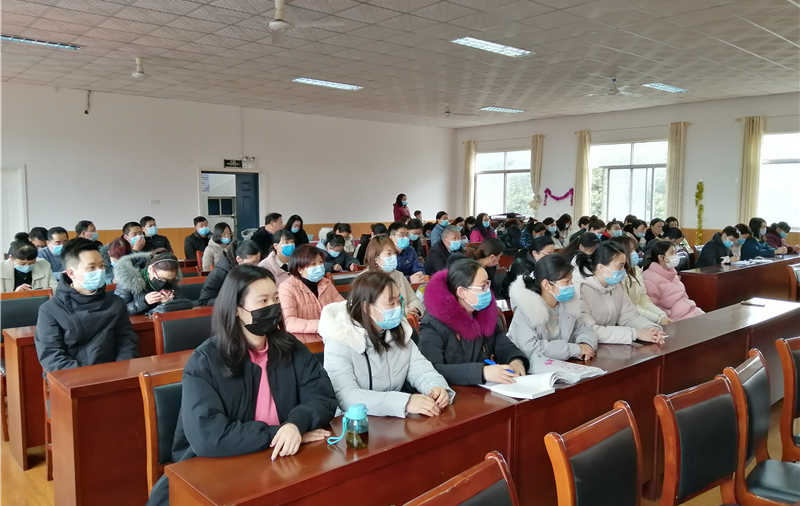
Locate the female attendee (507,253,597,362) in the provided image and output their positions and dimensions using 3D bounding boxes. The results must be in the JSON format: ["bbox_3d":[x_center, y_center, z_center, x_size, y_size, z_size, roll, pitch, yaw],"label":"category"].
[{"bbox_3d":[0.786,0.646,3.180,0.500,1.240,0.650,-5,7,-42],"label":"female attendee"}]

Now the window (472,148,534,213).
[{"bbox_3d":[2.616,-1.731,15.231,0.120,1.740,1.894,-5,8,-41],"label":"window"}]

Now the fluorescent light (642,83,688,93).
[{"bbox_3d":[4.420,-2.702,9.906,1.200,0.090,0.290,-5,8,-41],"label":"fluorescent light"}]

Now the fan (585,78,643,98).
[{"bbox_3d":[3.347,-2.577,9.392,1.120,0.330,1.120,-5,8,-41],"label":"fan"}]

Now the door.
[{"bbox_3d":[-3.339,-0.734,13.137,0.600,1.987,0.060,-5,8,-41],"label":"door"}]

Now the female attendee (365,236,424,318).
[{"bbox_3d":[-0.076,0.524,4.446,0.720,1.260,0.520,6,8,43],"label":"female attendee"}]

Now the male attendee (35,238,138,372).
[{"bbox_3d":[-1.593,0.615,3.102,0.720,1.340,0.580,5,8,40],"label":"male attendee"}]

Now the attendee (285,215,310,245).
[{"bbox_3d":[-1.420,0.154,8.326,0.460,1.280,0.620,-4,6,-37],"label":"attendee"}]

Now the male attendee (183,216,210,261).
[{"bbox_3d":[-2.530,0.164,7.721,0.520,1.260,0.750,-5,8,-41],"label":"male attendee"}]

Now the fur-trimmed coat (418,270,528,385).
[{"bbox_3d":[0.346,0.479,2.916,0.560,0.750,0.550,5,8,41],"label":"fur-trimmed coat"}]

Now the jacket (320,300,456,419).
[{"bbox_3d":[-0.072,0.590,2.603,0.560,0.670,0.540,6,8,43],"label":"jacket"}]

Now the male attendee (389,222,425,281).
[{"bbox_3d":[0.033,0.353,6.044,0.740,1.280,0.520,6,8,43],"label":"male attendee"}]

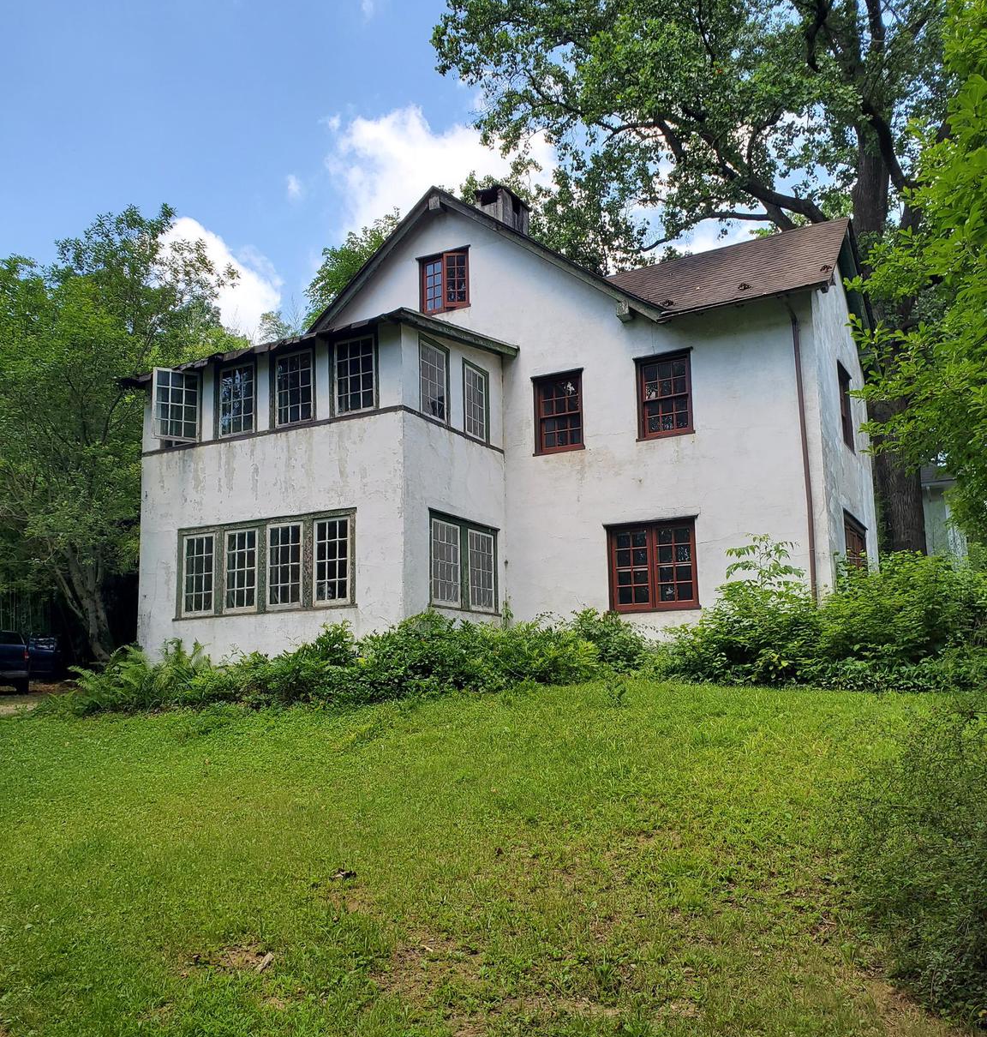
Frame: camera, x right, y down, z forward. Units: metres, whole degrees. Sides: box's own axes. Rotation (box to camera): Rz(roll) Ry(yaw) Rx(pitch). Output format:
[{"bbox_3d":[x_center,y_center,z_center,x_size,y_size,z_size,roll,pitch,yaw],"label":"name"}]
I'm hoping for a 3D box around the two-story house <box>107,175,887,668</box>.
[{"bbox_3d":[0.556,-2.011,18.077,11.320,10.190,8.910,-7,-11,28],"label":"two-story house"}]

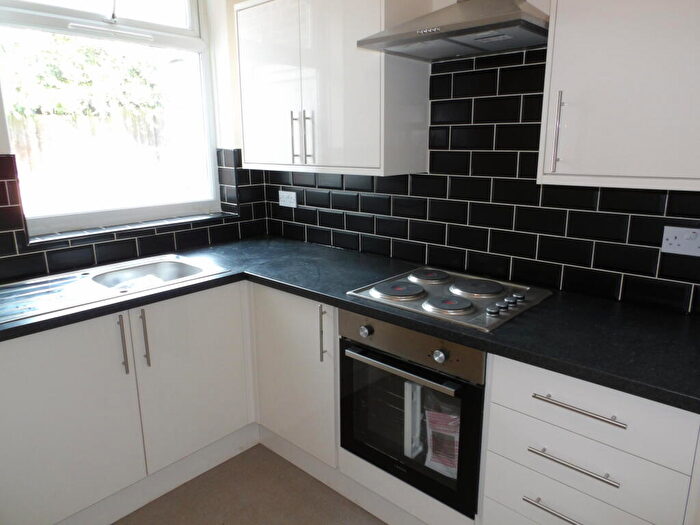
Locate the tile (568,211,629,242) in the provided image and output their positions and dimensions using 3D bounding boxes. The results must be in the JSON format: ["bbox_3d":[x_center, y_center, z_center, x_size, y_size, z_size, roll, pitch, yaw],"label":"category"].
[{"bbox_3d":[0.878,-0.127,1.725,0.200,0.100,0.009,12,19,41],"label":"tile"}]

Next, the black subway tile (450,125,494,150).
[{"bbox_3d":[0.497,-0.507,1.976,0.200,0.100,0.009,12,19,41],"label":"black subway tile"}]

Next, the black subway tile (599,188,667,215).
[{"bbox_3d":[0.952,-0.212,1.636,0.200,0.100,0.010,12,19,41],"label":"black subway tile"}]

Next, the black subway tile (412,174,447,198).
[{"bbox_3d":[0.350,-0.337,2.158,0.200,0.100,0.009,12,19,41],"label":"black subway tile"}]

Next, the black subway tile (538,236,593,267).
[{"bbox_3d":[0.805,-0.043,1.818,0.200,0.100,0.010,12,19,41],"label":"black subway tile"}]

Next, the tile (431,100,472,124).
[{"bbox_3d":[0.422,-0.623,2.021,0.200,0.100,0.009,12,19,41],"label":"tile"}]

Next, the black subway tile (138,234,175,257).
[{"bbox_3d":[-0.990,-0.090,2.496,0.010,0.101,0.200,12,19,41],"label":"black subway tile"}]

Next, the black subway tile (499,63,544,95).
[{"bbox_3d":[0.647,-0.676,1.797,0.200,0.100,0.010,12,19,41],"label":"black subway tile"}]

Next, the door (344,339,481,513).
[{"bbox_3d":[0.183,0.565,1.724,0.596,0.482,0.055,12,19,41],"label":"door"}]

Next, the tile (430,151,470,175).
[{"bbox_3d":[0.427,-0.423,2.073,0.200,0.100,0.010,12,19,41],"label":"tile"}]

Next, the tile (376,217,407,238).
[{"bbox_3d":[0.204,-0.169,2.344,0.200,0.101,0.010,12,19,41],"label":"tile"}]

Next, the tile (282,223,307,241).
[{"bbox_3d":[-0.323,-0.181,2.836,0.200,0.098,0.009,12,19,41],"label":"tile"}]

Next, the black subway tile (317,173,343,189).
[{"bbox_3d":[-0.097,-0.434,2.564,0.200,0.100,0.010,12,19,41],"label":"black subway tile"}]

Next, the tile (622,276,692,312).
[{"bbox_3d":[1.034,0.105,1.644,0.200,0.100,0.010,12,19,41],"label":"tile"}]

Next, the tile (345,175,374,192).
[{"bbox_3d":[0.048,-0.402,2.430,0.200,0.100,0.010,12,19,41],"label":"tile"}]

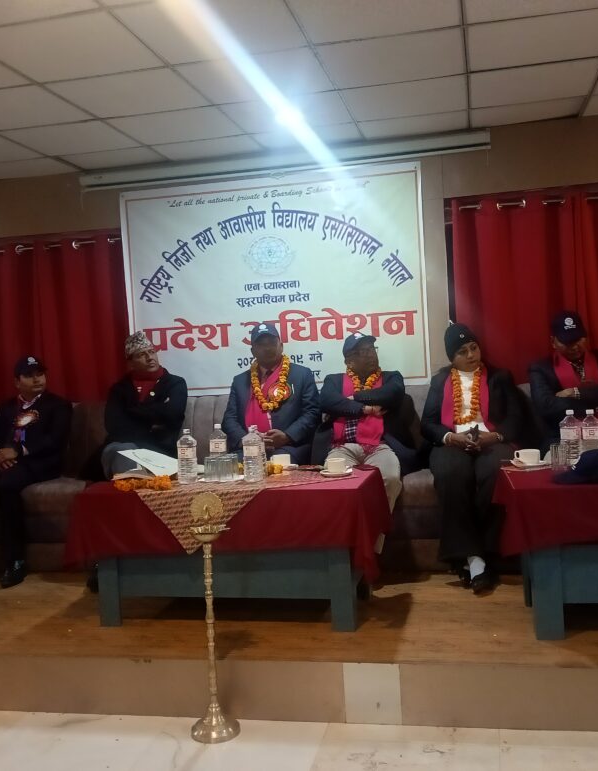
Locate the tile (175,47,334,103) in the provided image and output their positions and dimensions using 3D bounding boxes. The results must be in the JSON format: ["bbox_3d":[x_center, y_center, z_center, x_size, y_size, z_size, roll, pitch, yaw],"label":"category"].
[{"bbox_3d":[-0.174,-1.361,3.534,0.600,0.020,0.600,-3,3,12],"label":"tile"}]

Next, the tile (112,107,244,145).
[{"bbox_3d":[-0.641,-1.379,4.252,0.600,0.020,0.600,-3,3,12],"label":"tile"}]

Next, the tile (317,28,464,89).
[{"bbox_3d":[0.412,-1.391,3.413,0.595,0.020,0.595,-3,3,12],"label":"tile"}]

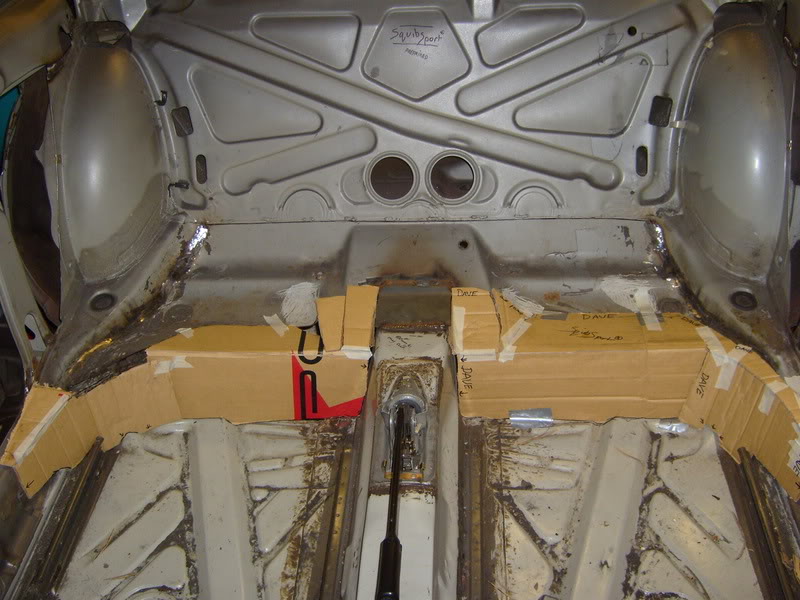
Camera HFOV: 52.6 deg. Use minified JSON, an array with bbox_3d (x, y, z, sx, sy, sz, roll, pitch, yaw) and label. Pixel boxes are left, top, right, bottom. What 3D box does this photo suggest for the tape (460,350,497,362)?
[{"bbox_3d":[0.136,0.098,1.399,0.062,0.018,0.014,0,38,2],"label":"tape"}]

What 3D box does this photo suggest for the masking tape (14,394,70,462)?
[{"bbox_3d":[-0.570,0.204,1.285,0.040,0.035,0.150,7,39,10],"label":"masking tape"}]

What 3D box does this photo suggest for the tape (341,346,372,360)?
[{"bbox_3d":[-0.075,0.093,1.400,0.055,0.020,0.016,0,38,2],"label":"tape"}]

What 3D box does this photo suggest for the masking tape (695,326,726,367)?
[{"bbox_3d":[0.535,0.080,1.393,0.032,0.025,0.085,-4,38,-4],"label":"masking tape"}]

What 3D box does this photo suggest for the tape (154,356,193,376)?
[{"bbox_3d":[-0.397,0.115,1.417,0.066,0.035,0.012,0,38,2],"label":"tape"}]

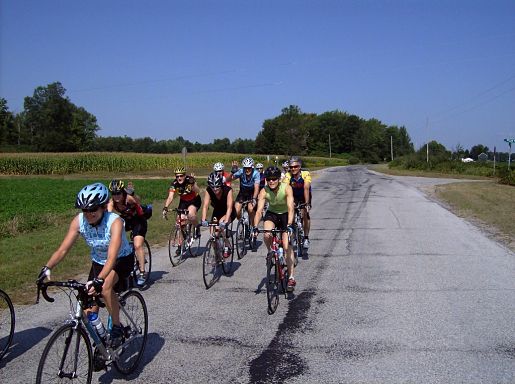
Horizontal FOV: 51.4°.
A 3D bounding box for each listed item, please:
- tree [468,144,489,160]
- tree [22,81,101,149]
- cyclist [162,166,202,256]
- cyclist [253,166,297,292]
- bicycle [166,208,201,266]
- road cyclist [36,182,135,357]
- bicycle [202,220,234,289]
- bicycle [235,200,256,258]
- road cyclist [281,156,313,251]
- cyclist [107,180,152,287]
[{"bbox_3d":[128.345,-20.849,309.248,11.500,10.500,10.350,0,3,0],"label":"tree"},{"bbox_3d":[-47.784,-16.574,129.268,18.000,20.500,16.200,0,3,0],"label":"tree"},{"bbox_3d":[-1.218,0.341,9.126,0.640,1.560,0.880,1,3,11],"label":"cyclist"},{"bbox_3d":[0.264,0.474,6.499,0.530,1.570,0.930,1,3,13],"label":"cyclist"},{"bbox_3d":[-1.221,0.701,9.147,0.440,0.980,1.660,1,3,11],"label":"bicycle"},{"bbox_3d":[-1.128,0.619,3.904,0.520,1.405,0.950,1,3,11],"label":"road cyclist"},{"bbox_3d":[-0.531,0.794,7.664,0.440,0.980,1.660,1,3,12],"label":"bicycle"},{"bbox_3d":[-0.173,0.667,9.852,0.440,0.980,1.660,1,3,13],"label":"bicycle"},{"bbox_3d":[0.752,0.207,9.211,0.540,1.610,0.920,1,3,12],"label":"road cyclist"},{"bbox_3d":[-1.510,0.517,6.627,0.500,1.400,0.930,1,3,9],"label":"cyclist"}]

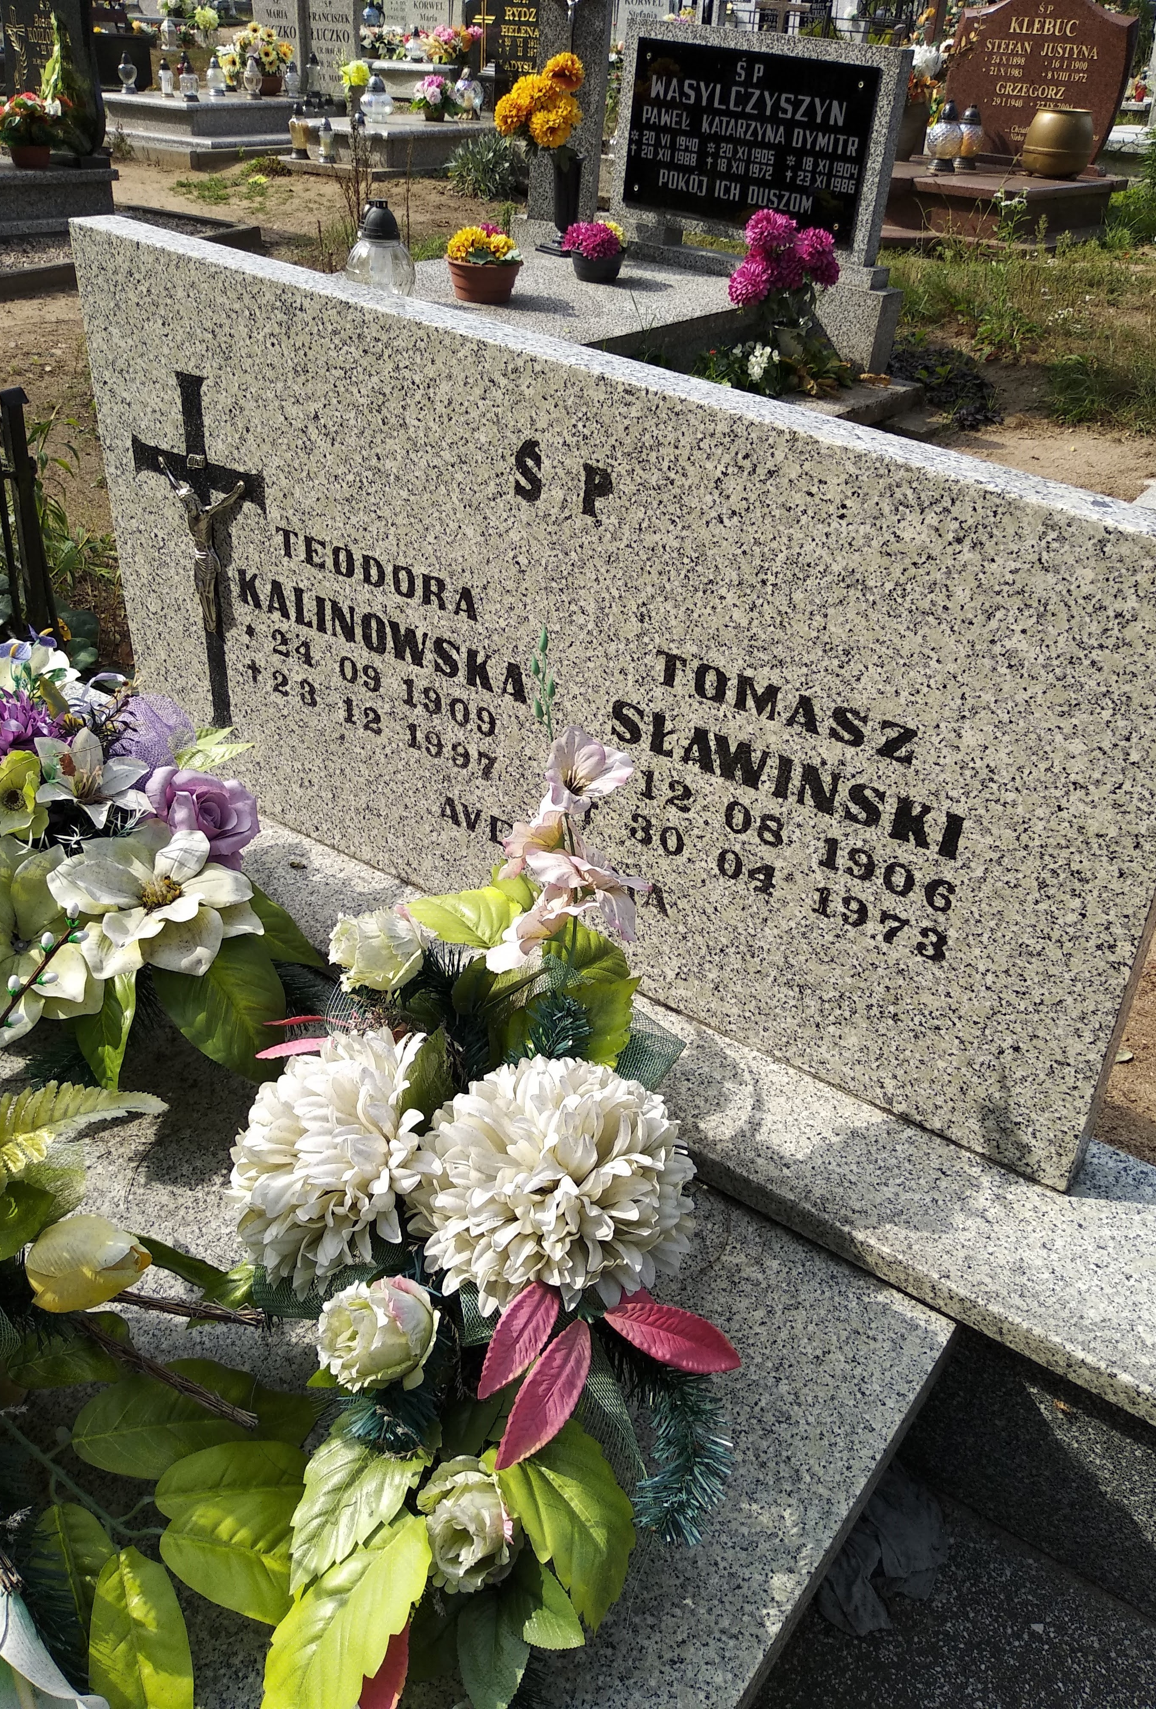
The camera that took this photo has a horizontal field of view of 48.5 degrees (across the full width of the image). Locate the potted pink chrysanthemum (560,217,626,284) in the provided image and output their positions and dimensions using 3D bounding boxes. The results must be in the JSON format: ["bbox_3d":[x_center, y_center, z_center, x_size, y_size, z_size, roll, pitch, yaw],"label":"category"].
[{"bbox_3d":[0.050,-1.959,4.162,0.210,0.185,0.200,4,35,-1],"label":"potted pink chrysanthemum"}]

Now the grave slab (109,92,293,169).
[{"bbox_3d":[-2.323,-4.788,8.456,1.000,0.370,1.500,23,39,25],"label":"grave slab"}]

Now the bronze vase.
[{"bbox_3d":[2.698,-4.008,7.235,0.375,0.335,0.375,14,36,13],"label":"bronze vase"}]

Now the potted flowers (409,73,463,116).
[{"bbox_3d":[-0.920,-4.921,8.308,0.310,0.270,0.280,0,35,-6],"label":"potted flowers"}]

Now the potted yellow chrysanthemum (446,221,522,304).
[{"bbox_3d":[-0.282,-1.776,3.851,0.225,0.210,0.225,1,35,-5],"label":"potted yellow chrysanthemum"}]

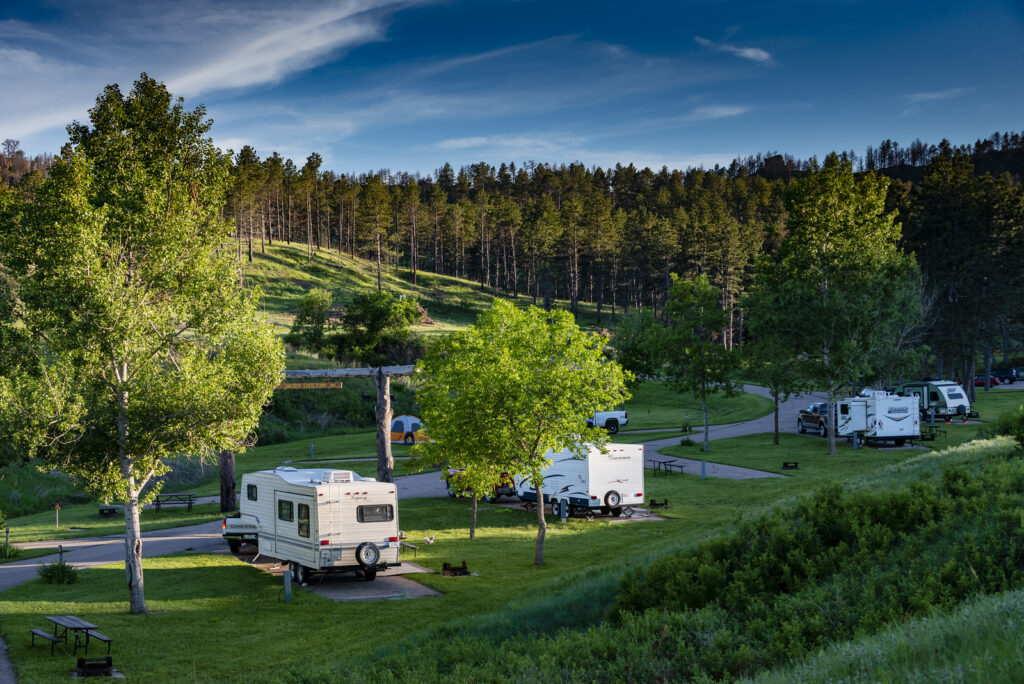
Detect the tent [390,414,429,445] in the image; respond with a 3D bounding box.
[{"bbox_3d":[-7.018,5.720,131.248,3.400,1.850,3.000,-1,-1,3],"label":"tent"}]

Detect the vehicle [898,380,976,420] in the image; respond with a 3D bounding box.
[{"bbox_3d":[28.254,4.047,134.864,2.300,2.800,5.700,-1,-1,-33],"label":"vehicle"}]

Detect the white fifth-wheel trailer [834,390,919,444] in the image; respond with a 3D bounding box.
[{"bbox_3d":[20.756,4.321,114.520,2.850,3.000,7.300,-1,-1,-9],"label":"white fifth-wheel trailer"}]

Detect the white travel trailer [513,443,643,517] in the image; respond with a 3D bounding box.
[{"bbox_3d":[2.740,5.630,84.700,2.480,3.100,8.600,-1,-1,-22],"label":"white travel trailer"}]

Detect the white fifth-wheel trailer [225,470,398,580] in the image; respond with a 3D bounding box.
[{"bbox_3d":[-6.090,5.581,62.230,2.500,3.250,8.600,-1,-1,-23],"label":"white fifth-wheel trailer"}]

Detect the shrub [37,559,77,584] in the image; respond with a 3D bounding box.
[{"bbox_3d":[-14.430,7.340,63.500,1.270,0.770,1.200,-1,-1,0],"label":"shrub"}]

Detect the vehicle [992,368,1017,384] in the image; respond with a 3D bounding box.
[{"bbox_3d":[56.656,4.062,232.958,4.800,1.800,1.900,-1,-1,26],"label":"vehicle"}]

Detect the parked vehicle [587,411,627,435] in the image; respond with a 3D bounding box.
[{"bbox_3d":[4.200,4.780,124.700,5.900,1.920,2.030,-1,-1,-22],"label":"parked vehicle"}]

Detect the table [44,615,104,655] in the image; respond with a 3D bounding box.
[{"bbox_3d":[-10.625,7.077,48.130,1.450,0.760,2.400,2,-2,-25],"label":"table"}]

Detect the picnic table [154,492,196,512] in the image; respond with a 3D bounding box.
[{"bbox_3d":[-14.440,6.910,85.500,1.850,0.760,1.550,-1,-1,-7],"label":"picnic table"}]

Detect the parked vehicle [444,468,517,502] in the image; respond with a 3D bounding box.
[{"bbox_3d":[-0.807,5.701,84.407,2.000,1.900,5.700,-1,-1,-26],"label":"parked vehicle"}]

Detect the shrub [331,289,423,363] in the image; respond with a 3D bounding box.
[{"bbox_3d":[-10.540,-1.130,155.000,7.100,5.700,6.000,-1,-1,0],"label":"shrub"}]

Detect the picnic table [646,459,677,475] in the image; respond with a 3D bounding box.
[{"bbox_3d":[7.196,5.988,94.940,1.450,0.760,2.300,-1,-1,-15],"label":"picnic table"}]

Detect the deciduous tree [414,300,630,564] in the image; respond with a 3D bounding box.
[{"bbox_3d":[0.360,2.910,64.200,6.900,8.500,6.600,-1,-1,0],"label":"deciduous tree"}]

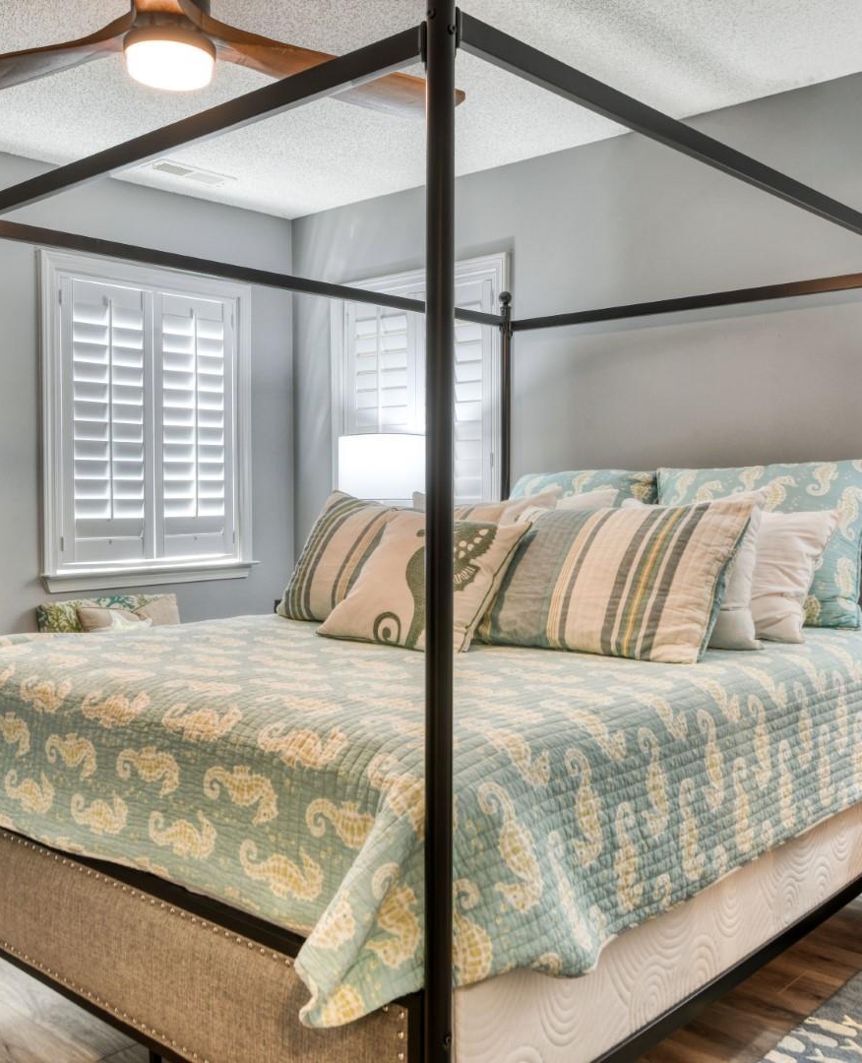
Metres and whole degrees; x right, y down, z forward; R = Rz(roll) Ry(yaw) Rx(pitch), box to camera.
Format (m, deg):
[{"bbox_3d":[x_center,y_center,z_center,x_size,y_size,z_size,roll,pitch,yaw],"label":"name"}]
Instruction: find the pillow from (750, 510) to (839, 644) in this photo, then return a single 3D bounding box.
[{"bbox_3d":[0.792,0.105,2.918,0.600,0.420,0.160,2,-27,43],"label":"pillow"}]

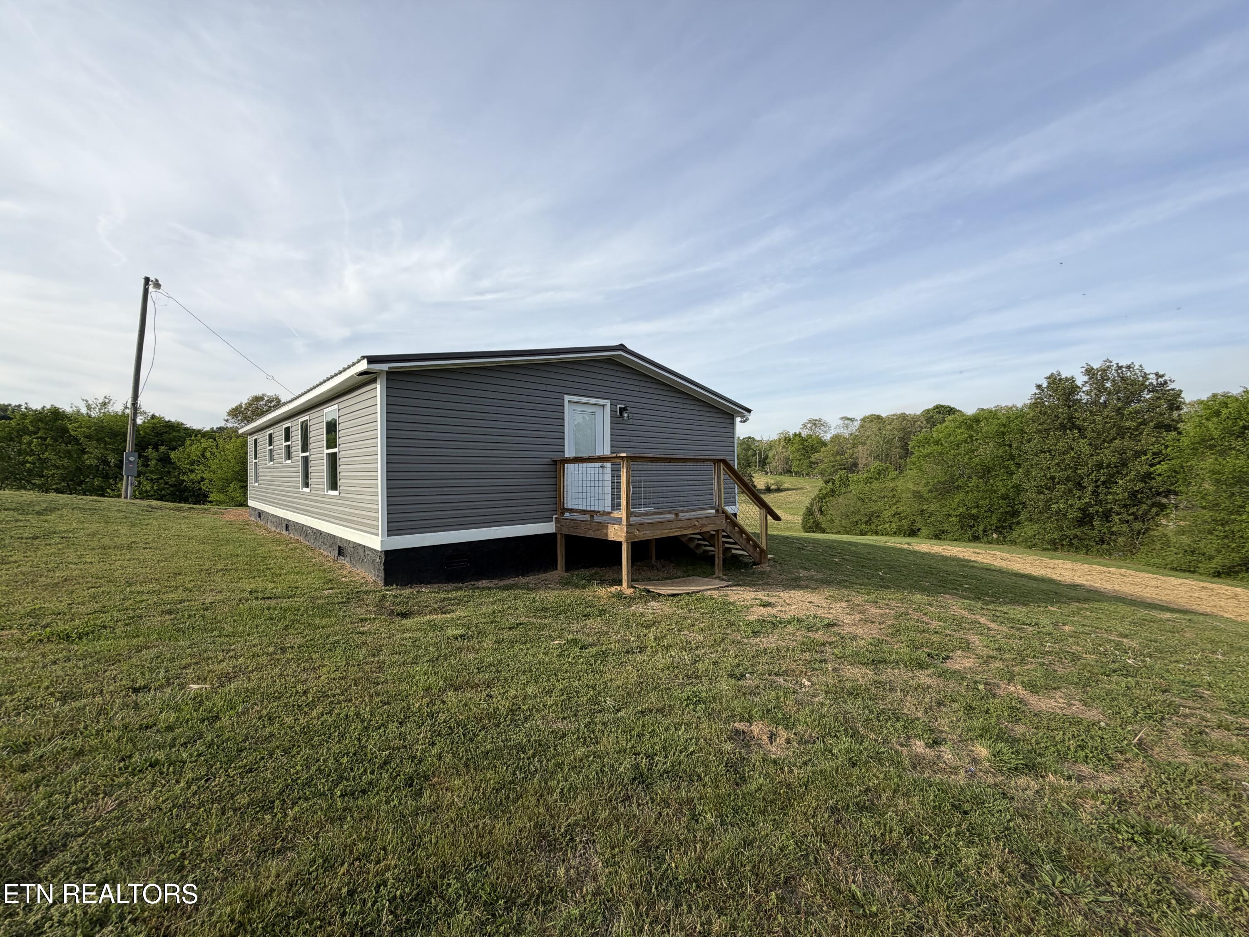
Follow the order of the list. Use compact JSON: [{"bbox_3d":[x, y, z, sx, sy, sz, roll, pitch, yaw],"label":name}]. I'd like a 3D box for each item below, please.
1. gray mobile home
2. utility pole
[{"bbox_3d":[-4.753,-0.142,14.473,8.750,4.080,14.970,0,-1,-43],"label":"gray mobile home"},{"bbox_3d":[-17.117,-2.890,17.896,0.450,7.940,0.400,1,-4,22],"label":"utility pole"}]

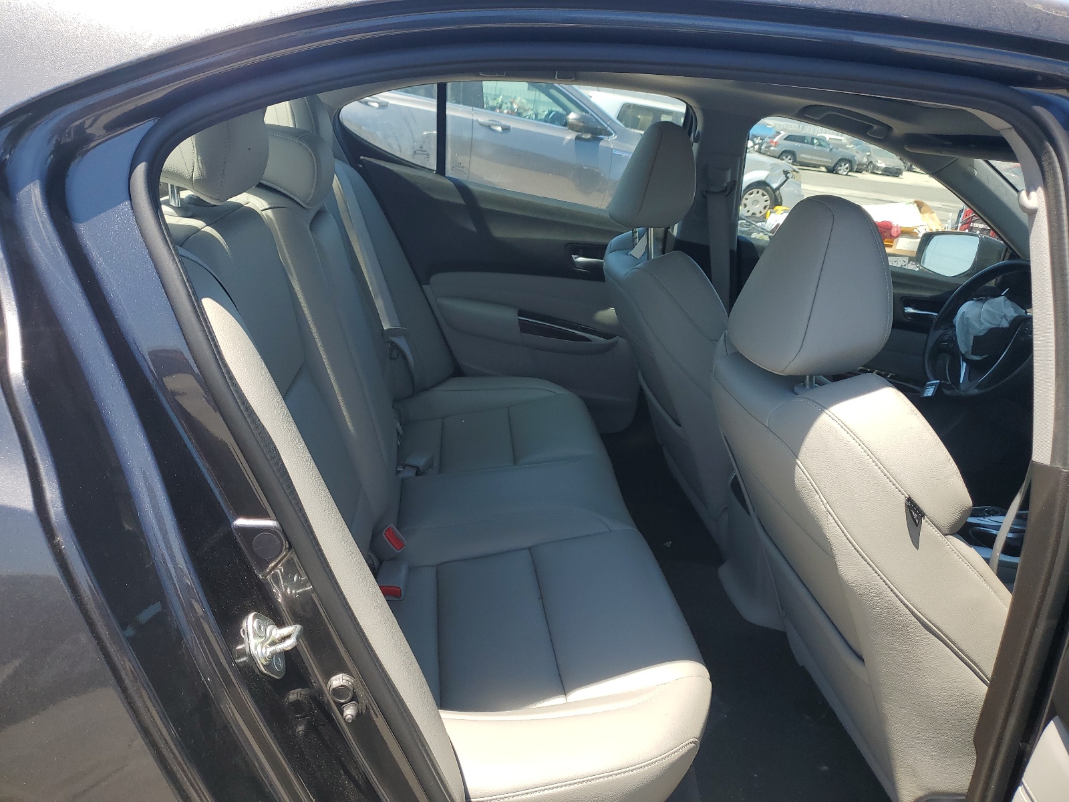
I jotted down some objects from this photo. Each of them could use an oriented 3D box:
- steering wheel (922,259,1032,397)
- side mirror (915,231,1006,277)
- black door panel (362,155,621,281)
[{"bbox_3d":[1.132,-0.167,1.970,0.120,0.370,0.370,25,17,-15],"label":"steering wheel"},{"bbox_3d":[1.324,-0.435,2.469,0.160,0.145,0.225,4,22,-17],"label":"side mirror"},{"bbox_3d":[-0.071,-0.424,2.109,0.780,0.275,0.110,7,21,-9],"label":"black door panel"}]

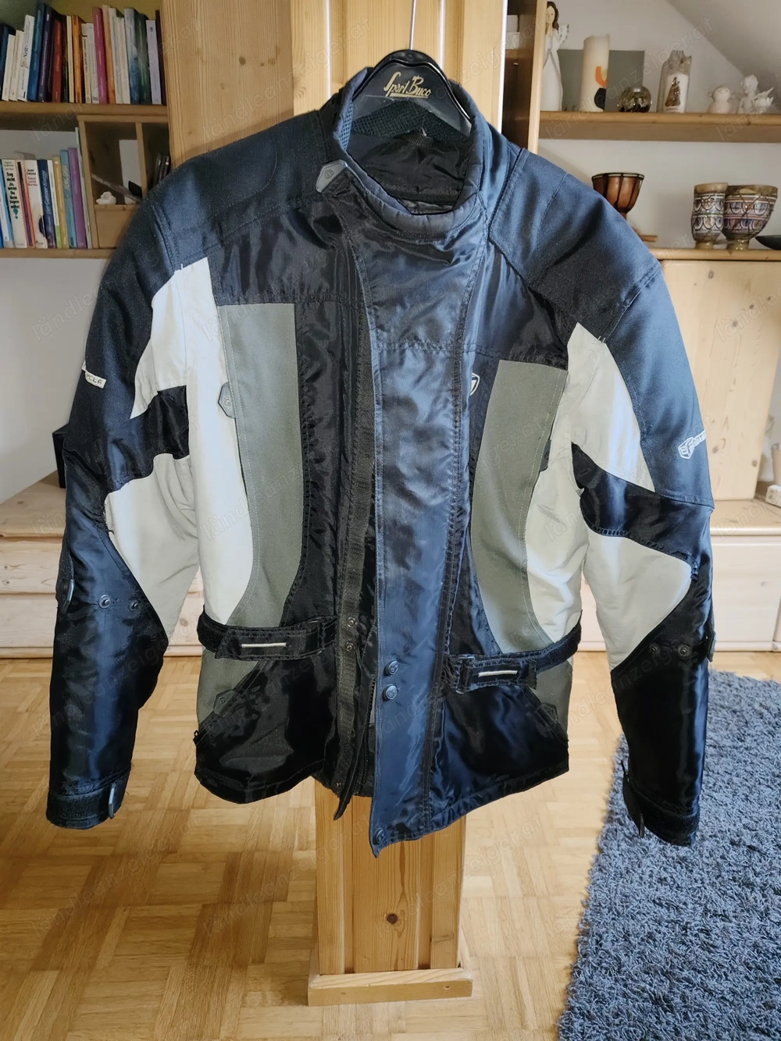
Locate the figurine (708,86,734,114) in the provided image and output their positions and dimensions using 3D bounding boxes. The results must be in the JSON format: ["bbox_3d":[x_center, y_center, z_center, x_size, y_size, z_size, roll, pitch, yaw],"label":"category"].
[{"bbox_3d":[0.878,-1.110,1.921,0.068,0.080,0.062,5,19,12],"label":"figurine"}]

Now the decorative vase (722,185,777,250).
[{"bbox_3d":[0.999,-0.851,2.049,0.158,0.165,0.158,0,18,0],"label":"decorative vase"}]

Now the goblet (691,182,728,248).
[{"bbox_3d":[0.962,-0.916,2.193,0.111,0.184,0.111,0,18,-1],"label":"goblet"}]

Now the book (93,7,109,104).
[{"bbox_3d":[-0.757,-1.232,1.951,0.025,0.217,0.140,2,18,-2],"label":"book"}]

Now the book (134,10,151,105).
[{"bbox_3d":[-0.646,-1.228,1.955,0.028,0.210,0.140,2,18,-2],"label":"book"}]

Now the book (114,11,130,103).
[{"bbox_3d":[-0.691,-1.208,1.923,0.018,0.198,0.122,1,19,-2],"label":"book"}]

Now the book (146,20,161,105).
[{"bbox_3d":[-0.614,-1.204,1.927,0.024,0.190,0.122,1,19,-2],"label":"book"}]

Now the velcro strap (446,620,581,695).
[{"bbox_3d":[0.146,0.159,0.837,0.160,0.046,0.042,-12,20,-13],"label":"velcro strap"}]

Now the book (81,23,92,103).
[{"bbox_3d":[-0.787,-1.197,1.919,0.013,0.179,0.115,3,19,-3],"label":"book"}]

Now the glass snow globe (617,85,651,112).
[{"bbox_3d":[0.690,-1.175,2.034,0.085,0.089,0.085,0,19,-2],"label":"glass snow globe"}]

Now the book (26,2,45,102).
[{"bbox_3d":[-0.875,-1.175,1.848,0.023,0.218,0.145,13,17,-6],"label":"book"}]

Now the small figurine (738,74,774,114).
[{"bbox_3d":[1.034,-1.190,2.041,0.075,0.120,0.060,17,25,40],"label":"small figurine"}]

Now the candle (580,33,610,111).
[{"bbox_3d":[0.568,-1.226,2.013,0.069,0.198,0.069,0,19,-2],"label":"candle"}]

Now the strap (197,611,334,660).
[{"bbox_3d":[-0.140,0.128,0.812,0.157,0.040,0.042,2,18,6],"label":"strap"}]

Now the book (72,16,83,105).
[{"bbox_3d":[-0.818,-1.222,1.945,0.019,0.200,0.125,5,18,-3],"label":"book"}]

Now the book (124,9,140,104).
[{"bbox_3d":[-0.675,-1.232,1.953,0.024,0.216,0.140,1,18,-2],"label":"book"}]

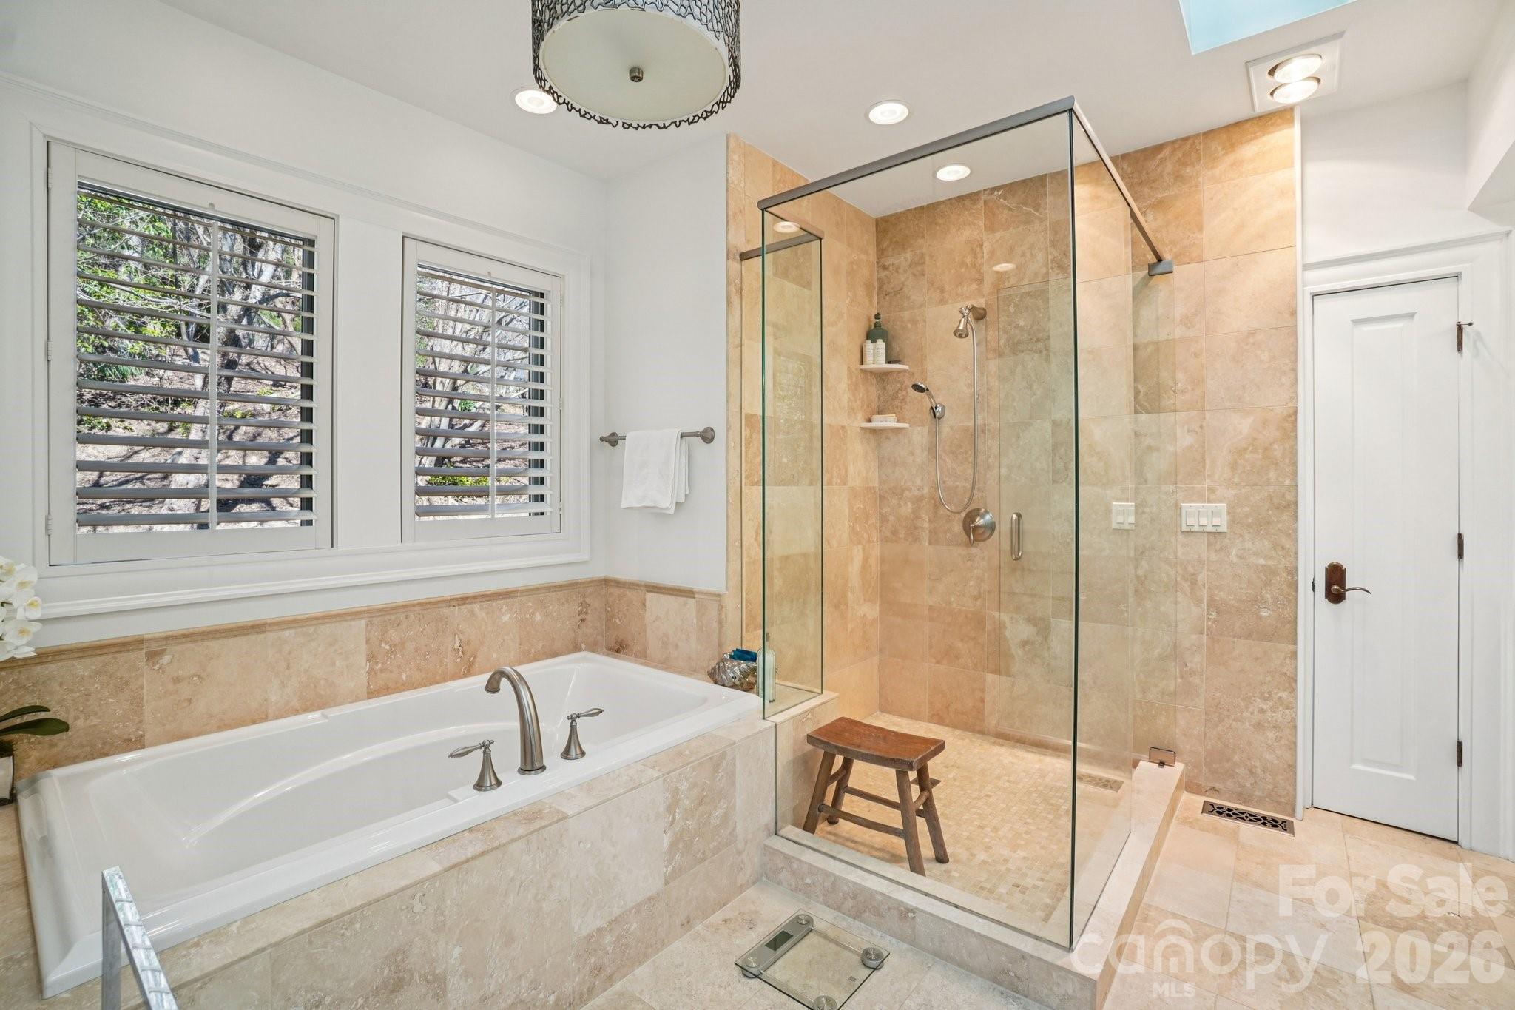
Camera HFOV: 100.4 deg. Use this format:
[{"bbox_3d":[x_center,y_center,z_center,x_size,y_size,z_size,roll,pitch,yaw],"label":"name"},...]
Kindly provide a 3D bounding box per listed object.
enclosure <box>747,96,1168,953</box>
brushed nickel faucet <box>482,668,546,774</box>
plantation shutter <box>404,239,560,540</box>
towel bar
[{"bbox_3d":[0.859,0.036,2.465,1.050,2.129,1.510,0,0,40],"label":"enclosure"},{"bbox_3d":[-0.651,0.562,1.684,0.253,0.245,0.065,0,0,40],"label":"brushed nickel faucet"},{"bbox_3d":[-1.108,-0.442,2.628,0.055,1.152,0.667,0,0,40],"label":"plantation shutter"},{"bbox_3d":[-0.474,-0.301,2.816,0.670,0.070,0.080,0,0,40],"label":"towel bar"}]

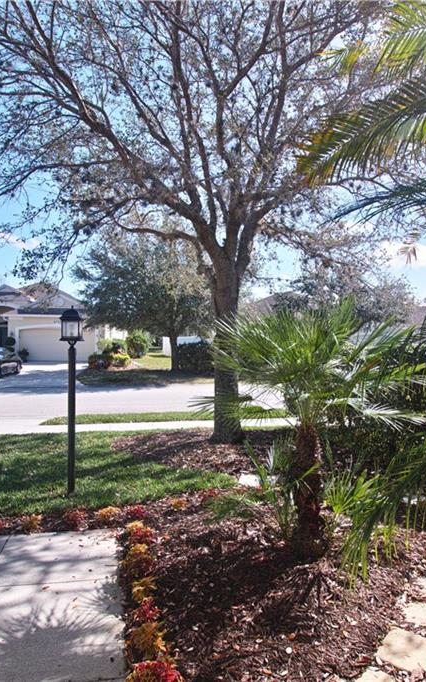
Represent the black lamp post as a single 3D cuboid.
[{"bbox_3d":[-1.493,0.635,4.500,0.250,1.980,0.250,0,0,-15],"label":"black lamp post"}]

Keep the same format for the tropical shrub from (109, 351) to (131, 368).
[{"bbox_3d":[-5.305,1.050,24.200,1.360,1.020,1.200,0,0,-15],"label":"tropical shrub"}]

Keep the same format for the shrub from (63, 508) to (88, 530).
[{"bbox_3d":[-1.232,1.590,3.820,0.210,0.180,0.210,0,0,0],"label":"shrub"}]

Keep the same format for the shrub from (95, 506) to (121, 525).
[{"bbox_3d":[-0.965,1.600,3.940,0.235,0.160,0.235,0,0,0],"label":"shrub"}]

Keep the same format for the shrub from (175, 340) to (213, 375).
[{"bbox_3d":[-0.894,0.843,21.800,2.100,1.620,1.800,0,0,-15],"label":"shrub"}]

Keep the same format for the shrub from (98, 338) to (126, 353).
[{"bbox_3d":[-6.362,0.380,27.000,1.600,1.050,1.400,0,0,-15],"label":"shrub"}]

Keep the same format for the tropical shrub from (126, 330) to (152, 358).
[{"bbox_3d":[-5.118,0.250,29.300,1.750,1.900,1.750,0,0,0],"label":"tropical shrub"}]

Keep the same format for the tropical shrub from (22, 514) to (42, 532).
[{"bbox_3d":[-1.579,1.575,3.710,0.162,0.150,0.180,0,0,-15],"label":"tropical shrub"}]

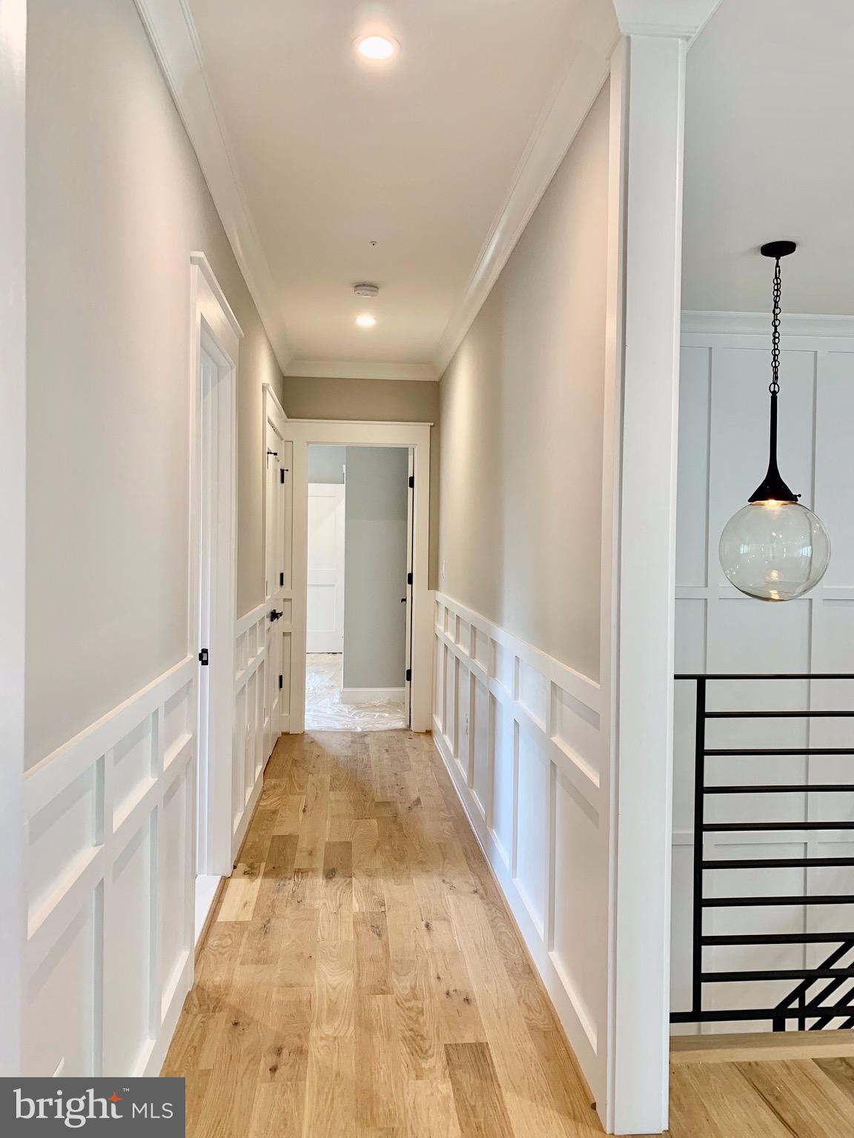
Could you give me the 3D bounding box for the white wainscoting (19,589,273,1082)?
[{"bbox_3d":[-0.780,0.773,3.211,0.044,1.047,3.850,0,2,-5],"label":"white wainscoting"}]

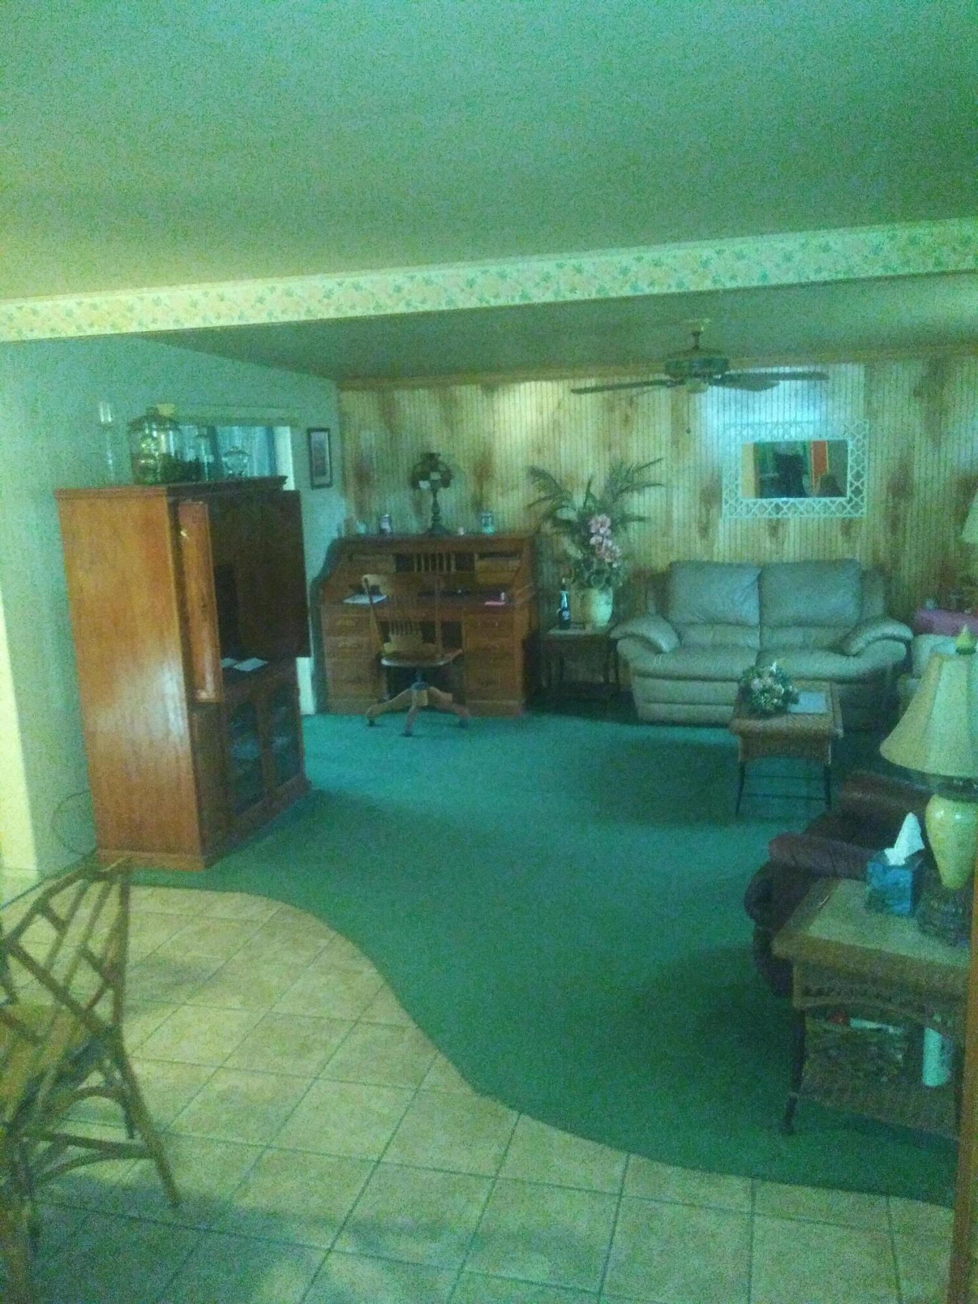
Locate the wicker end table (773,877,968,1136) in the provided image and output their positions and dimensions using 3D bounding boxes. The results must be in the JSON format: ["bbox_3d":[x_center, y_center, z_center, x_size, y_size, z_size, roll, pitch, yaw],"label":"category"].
[{"bbox_3d":[1.013,0.937,2.550,0.465,0.540,0.425,5,12,34],"label":"wicker end table"}]

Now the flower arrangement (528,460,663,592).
[{"bbox_3d":[0.726,-0.858,6.949,0.920,0.870,0.700,0,11,13],"label":"flower arrangement"}]

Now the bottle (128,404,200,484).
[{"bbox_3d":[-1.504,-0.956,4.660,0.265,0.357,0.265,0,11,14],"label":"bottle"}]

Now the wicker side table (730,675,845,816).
[{"bbox_3d":[1.542,0.488,5.276,0.502,0.484,0.847,1,11,17],"label":"wicker side table"}]

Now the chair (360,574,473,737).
[{"bbox_3d":[-0.482,-0.027,6.777,0.660,1.040,0.680,0,11,13],"label":"chair"}]

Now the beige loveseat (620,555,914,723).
[{"bbox_3d":[1.778,-0.101,6.769,1.810,0.990,0.920,0,11,13],"label":"beige loveseat"}]

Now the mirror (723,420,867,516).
[{"bbox_3d":[2.097,-1.249,6.989,0.951,0.639,0.030,0,11,13],"label":"mirror"}]

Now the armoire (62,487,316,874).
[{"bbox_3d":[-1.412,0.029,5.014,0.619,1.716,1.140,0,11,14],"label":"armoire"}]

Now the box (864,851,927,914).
[{"bbox_3d":[1.038,0.590,2.599,0.106,0.123,0.106,5,13,36],"label":"box"}]

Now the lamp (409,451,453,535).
[{"bbox_3d":[-0.418,-1.141,7.320,0.310,0.585,0.310,-2,10,0],"label":"lamp"}]

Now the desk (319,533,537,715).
[{"bbox_3d":[-0.399,-0.213,7.434,1.491,1.226,0.693,0,11,14],"label":"desk"}]

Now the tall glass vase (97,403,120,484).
[{"bbox_3d":[-1.682,-0.924,4.485,0.085,0.373,0.085,0,11,14],"label":"tall glass vase"}]

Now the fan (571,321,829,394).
[{"bbox_3d":[1.079,-1.538,5.296,1.321,0.354,1.321,0,11,14],"label":"fan"}]

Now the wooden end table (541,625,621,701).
[{"bbox_3d":[0.694,0.089,7.544,0.484,0.505,0.462,0,11,14],"label":"wooden end table"}]

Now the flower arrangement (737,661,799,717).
[{"bbox_3d":[1.397,0.162,5.079,0.302,0.246,0.277,0,11,14],"label":"flower arrangement"}]

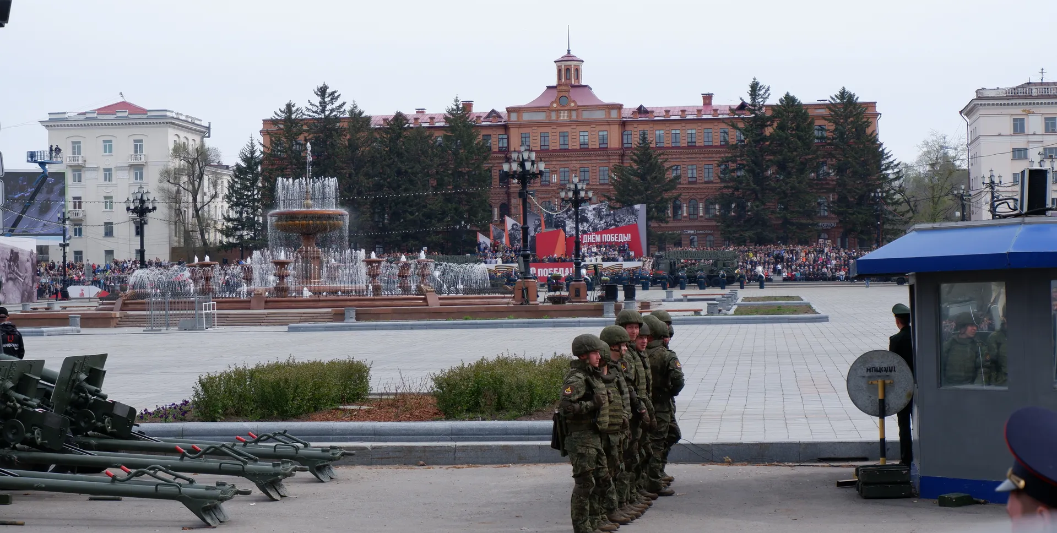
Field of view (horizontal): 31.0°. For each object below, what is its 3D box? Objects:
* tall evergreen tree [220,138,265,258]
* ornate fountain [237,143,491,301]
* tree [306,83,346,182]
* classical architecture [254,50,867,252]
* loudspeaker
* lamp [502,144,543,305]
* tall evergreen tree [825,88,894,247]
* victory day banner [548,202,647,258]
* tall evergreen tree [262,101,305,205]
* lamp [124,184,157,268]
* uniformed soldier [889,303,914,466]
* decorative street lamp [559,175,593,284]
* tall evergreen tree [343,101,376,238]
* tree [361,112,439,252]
[{"bbox_3d":[-35.000,-8.160,237.000,6.400,16.000,6.400,-1,0,7],"label":"tall evergreen tree"},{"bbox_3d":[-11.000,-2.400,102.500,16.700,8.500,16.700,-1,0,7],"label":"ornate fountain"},{"bbox_3d":[-24.315,-9.716,230.000,6.200,25.000,6.200,-1,-1,7],"label":"tree"},{"bbox_3d":[5.800,-14.200,259.000,81.300,28.200,18.500,-1,0,7],"label":"classical architecture"},{"bbox_3d":[5.143,-0.757,19.300,0.290,0.480,0.300,-1,-1,5],"label":"loudspeaker"},{"bbox_3d":[-0.157,-1.874,86.500,1.920,7.250,1.920,-1,-1,7],"label":"lamp"},{"bbox_3d":[39.900,-11.300,230.000,8.100,20.500,8.100,-1,0,7],"label":"tall evergreen tree"},{"bbox_3d":[7.525,-3.965,208.000,10.900,6.200,0.500,-1,-1,7],"label":"victory day banner"},{"bbox_3d":[-29.248,-8.570,230.000,6.200,22.800,6.200,-1,-1,7],"label":"tall evergreen tree"},{"bbox_3d":[-22.406,-1.173,110.500,1.900,7.250,1.900,-1,-1,7],"label":"lamp"},{"bbox_3d":[4.400,1.380,22.300,0.550,1.890,0.360,-1,0,-32],"label":"uniformed soldier"},{"bbox_3d":[2.890,-2.220,115.000,1.970,6.650,1.970,-1,0,7],"label":"decorative street lamp"},{"bbox_3d":[-20.628,-8.520,230.000,5.600,22.800,5.600,-1,-1,7],"label":"tall evergreen tree"},{"bbox_3d":[-15.900,-9.900,236.000,9.300,18.300,9.000,-1,0,7],"label":"tree"}]

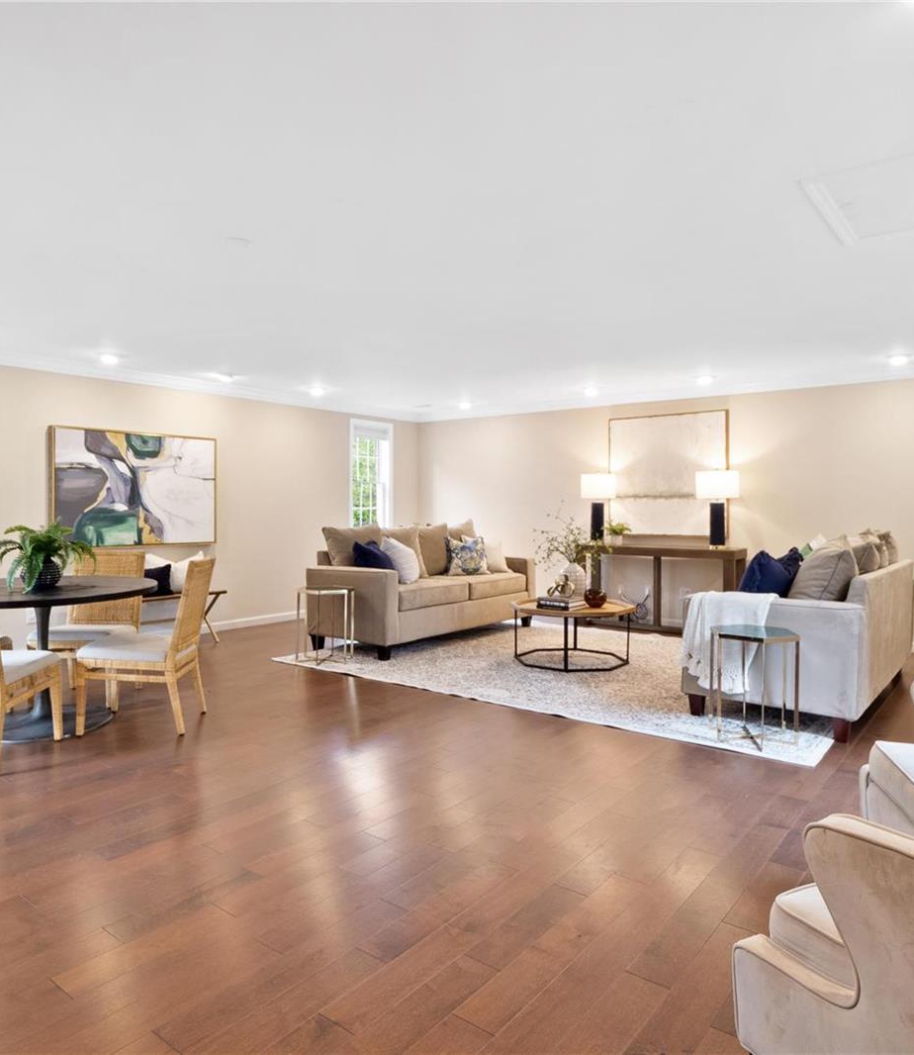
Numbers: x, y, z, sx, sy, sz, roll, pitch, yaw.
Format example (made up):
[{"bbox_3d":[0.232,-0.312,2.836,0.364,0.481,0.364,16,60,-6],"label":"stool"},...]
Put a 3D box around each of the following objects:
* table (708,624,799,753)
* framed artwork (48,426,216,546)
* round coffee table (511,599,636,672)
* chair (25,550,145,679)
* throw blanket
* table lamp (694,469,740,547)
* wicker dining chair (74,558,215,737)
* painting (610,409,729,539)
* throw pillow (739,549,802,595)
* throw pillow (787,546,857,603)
[{"bbox_3d":[1.527,0.826,3.628,0.450,0.555,0.470,1,2,39],"label":"table"},{"bbox_3d":[-2.848,-0.343,6.319,0.051,0.997,1.498,1,2,39],"label":"framed artwork"},{"bbox_3d":[0.910,0.838,5.560,0.950,0.430,0.950,1,2,39],"label":"round coffee table"},{"bbox_3d":[-2.300,0.620,4.450,0.500,0.920,0.650,0,1,-2],"label":"chair"},{"bbox_3d":[1.539,0.638,3.962,0.500,0.550,0.280,1,2,39],"label":"throw blanket"},{"bbox_3d":[2.458,-0.174,6.640,0.415,0.730,0.415,1,2,39],"label":"table lamp"},{"bbox_3d":[-1.705,0.642,3.923,0.607,0.911,0.496,0,1,0],"label":"wicker dining chair"},{"bbox_3d":[2.127,-0.525,7.146,1.204,1.225,0.046,1,2,35],"label":"painting"},{"bbox_3d":[1.860,0.378,4.150,0.470,0.460,0.180,-1,27,-38],"label":"throw pillow"},{"bbox_3d":[2.151,0.314,4.108,0.243,0.466,0.516,25,15,33],"label":"throw pillow"}]

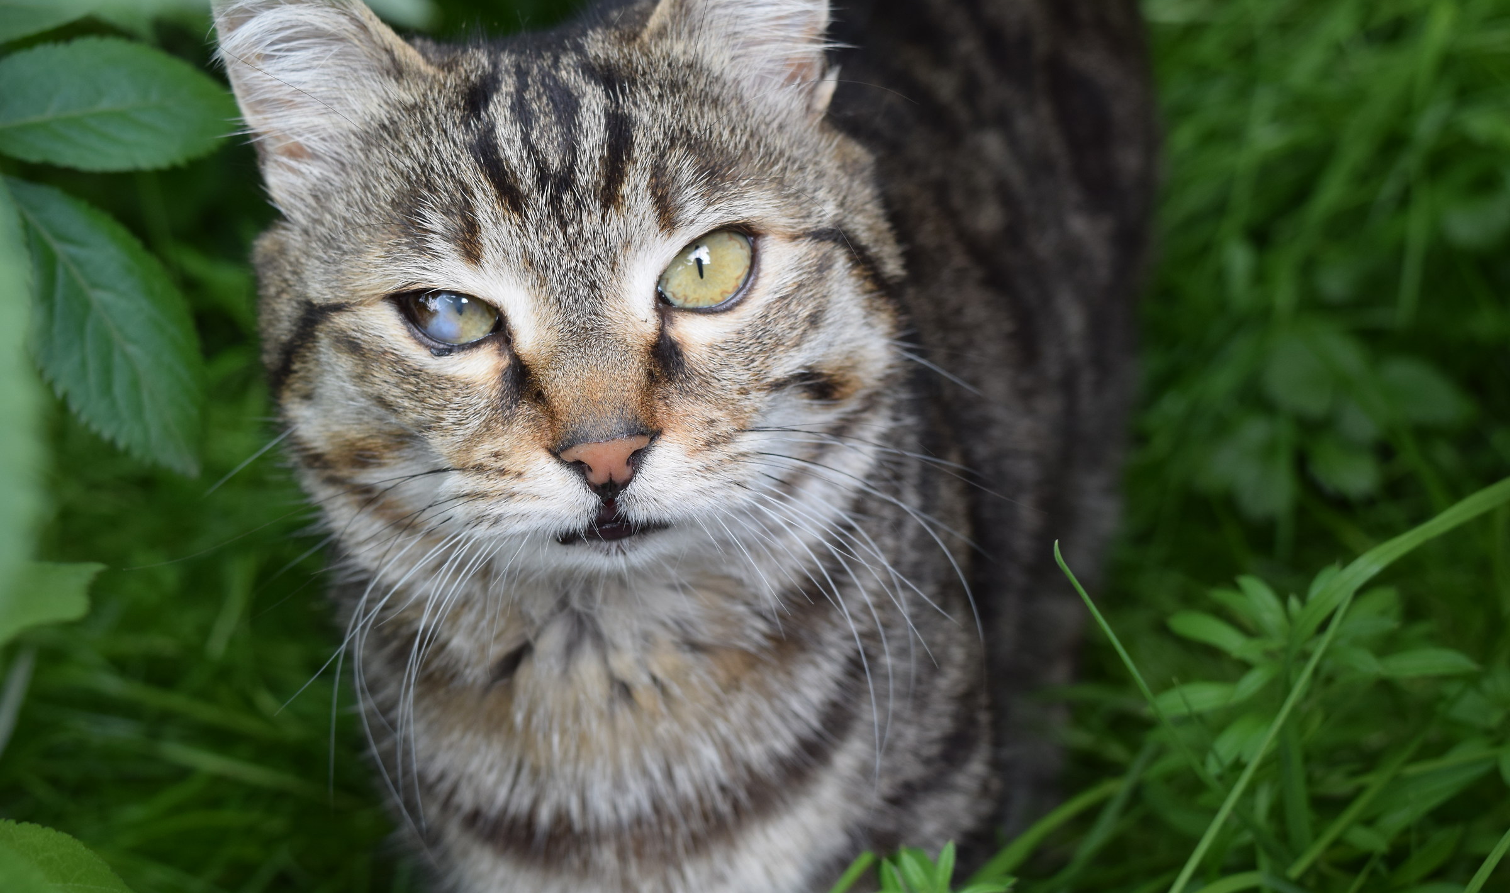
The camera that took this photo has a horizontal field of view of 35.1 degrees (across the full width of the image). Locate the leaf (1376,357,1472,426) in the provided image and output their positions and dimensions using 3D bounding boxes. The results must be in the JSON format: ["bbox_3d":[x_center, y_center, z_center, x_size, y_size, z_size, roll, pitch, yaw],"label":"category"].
[{"bbox_3d":[0.187,-0.015,0.670,0.028,0.006,0.022,23,55,17],"label":"leaf"}]

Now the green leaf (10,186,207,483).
[{"bbox_3d":[-0.134,-0.025,0.490,0.034,0.074,0.012,-34,9,-11],"label":"green leaf"}]

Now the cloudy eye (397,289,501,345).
[{"bbox_3d":[-0.055,-0.023,0.434,0.018,0.011,0.010,-10,6,9],"label":"cloudy eye"}]

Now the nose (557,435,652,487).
[{"bbox_3d":[-0.026,0.002,0.411,0.017,0.009,0.010,-11,9,0],"label":"nose"}]

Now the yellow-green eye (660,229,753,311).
[{"bbox_3d":[-0.009,-0.032,0.434,0.018,0.015,0.011,-11,6,-6],"label":"yellow-green eye"}]

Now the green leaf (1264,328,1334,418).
[{"bbox_3d":[0.153,-0.021,0.670,0.022,0.006,0.028,-20,54,-15],"label":"green leaf"}]

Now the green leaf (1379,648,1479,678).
[{"bbox_3d":[0.145,0.047,0.515,0.022,0.004,0.006,3,51,-1],"label":"green leaf"}]

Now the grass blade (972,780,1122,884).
[{"bbox_3d":[0.062,0.082,0.510,0.043,0.008,0.007,-40,49,-12],"label":"grass blade"}]

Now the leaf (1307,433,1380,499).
[{"bbox_3d":[0.164,0.006,0.665,0.022,0.006,0.024,-15,53,-11],"label":"leaf"}]

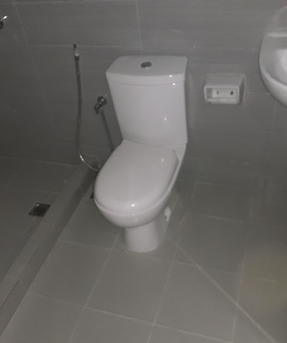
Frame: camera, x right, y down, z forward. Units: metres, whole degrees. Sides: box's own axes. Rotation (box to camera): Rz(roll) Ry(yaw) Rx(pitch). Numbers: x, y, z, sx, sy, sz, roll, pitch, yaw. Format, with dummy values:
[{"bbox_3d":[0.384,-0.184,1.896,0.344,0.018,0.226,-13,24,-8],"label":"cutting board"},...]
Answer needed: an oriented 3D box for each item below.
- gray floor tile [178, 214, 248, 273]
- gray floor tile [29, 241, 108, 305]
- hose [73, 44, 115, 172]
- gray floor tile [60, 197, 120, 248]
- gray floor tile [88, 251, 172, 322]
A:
[{"bbox_3d":[0.323,0.329,1.674,0.302,0.012,0.302,6,41,17],"label":"gray floor tile"},{"bbox_3d":[-0.334,0.455,1.636,0.290,0.012,0.302,6,41,17],"label":"gray floor tile"},{"bbox_3d":[-0.290,-0.300,1.884,0.236,0.707,0.103,6,41,17],"label":"hose"},{"bbox_3d":[-0.244,0.266,1.854,0.290,0.012,0.302,6,41,17],"label":"gray floor tile"},{"bbox_3d":[-0.053,0.486,1.547,0.302,0.012,0.302,6,41,17],"label":"gray floor tile"}]

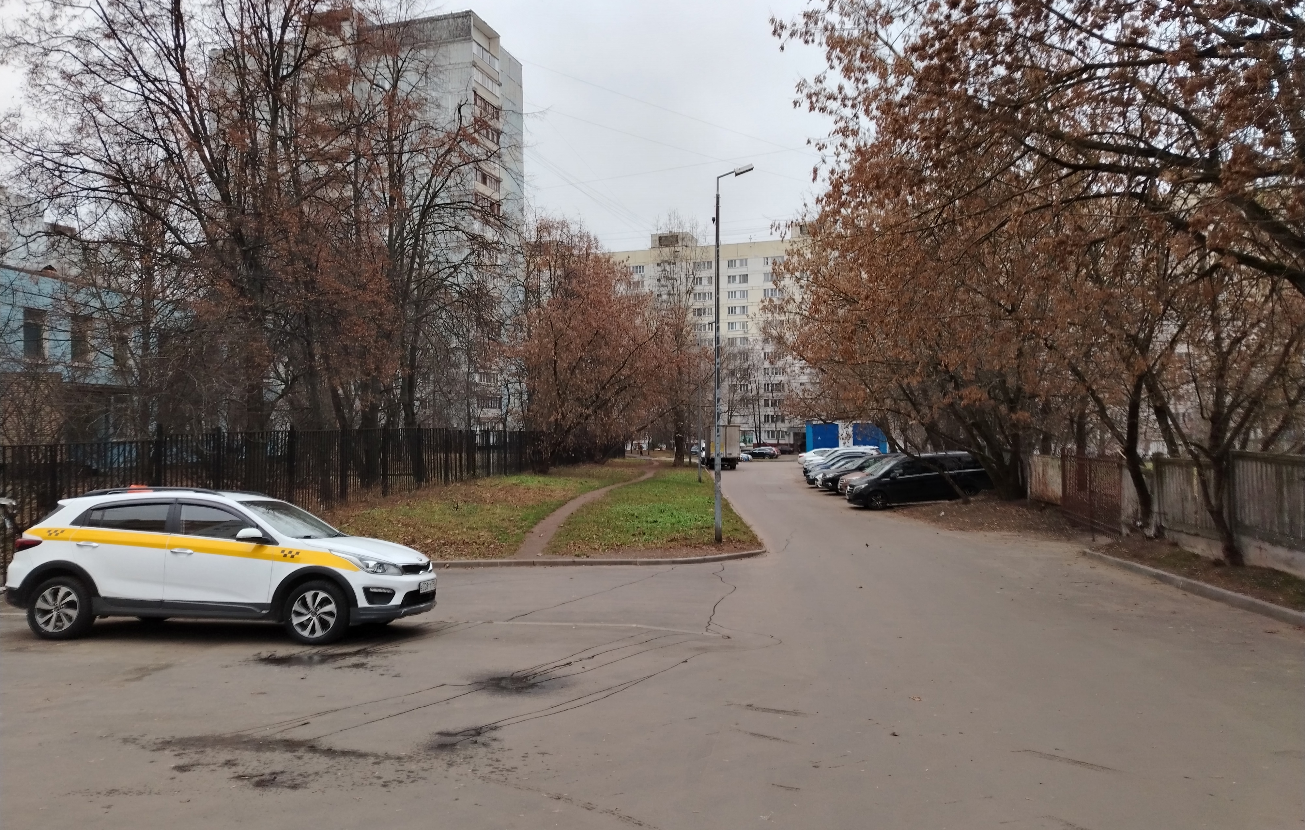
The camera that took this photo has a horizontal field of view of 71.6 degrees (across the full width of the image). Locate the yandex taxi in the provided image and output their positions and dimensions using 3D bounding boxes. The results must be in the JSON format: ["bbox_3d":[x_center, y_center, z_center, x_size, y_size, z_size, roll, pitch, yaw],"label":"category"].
[{"bbox_3d":[-4.450,1.530,9.660,4.240,1.530,1.750,0,-4,4],"label":"yandex taxi"}]

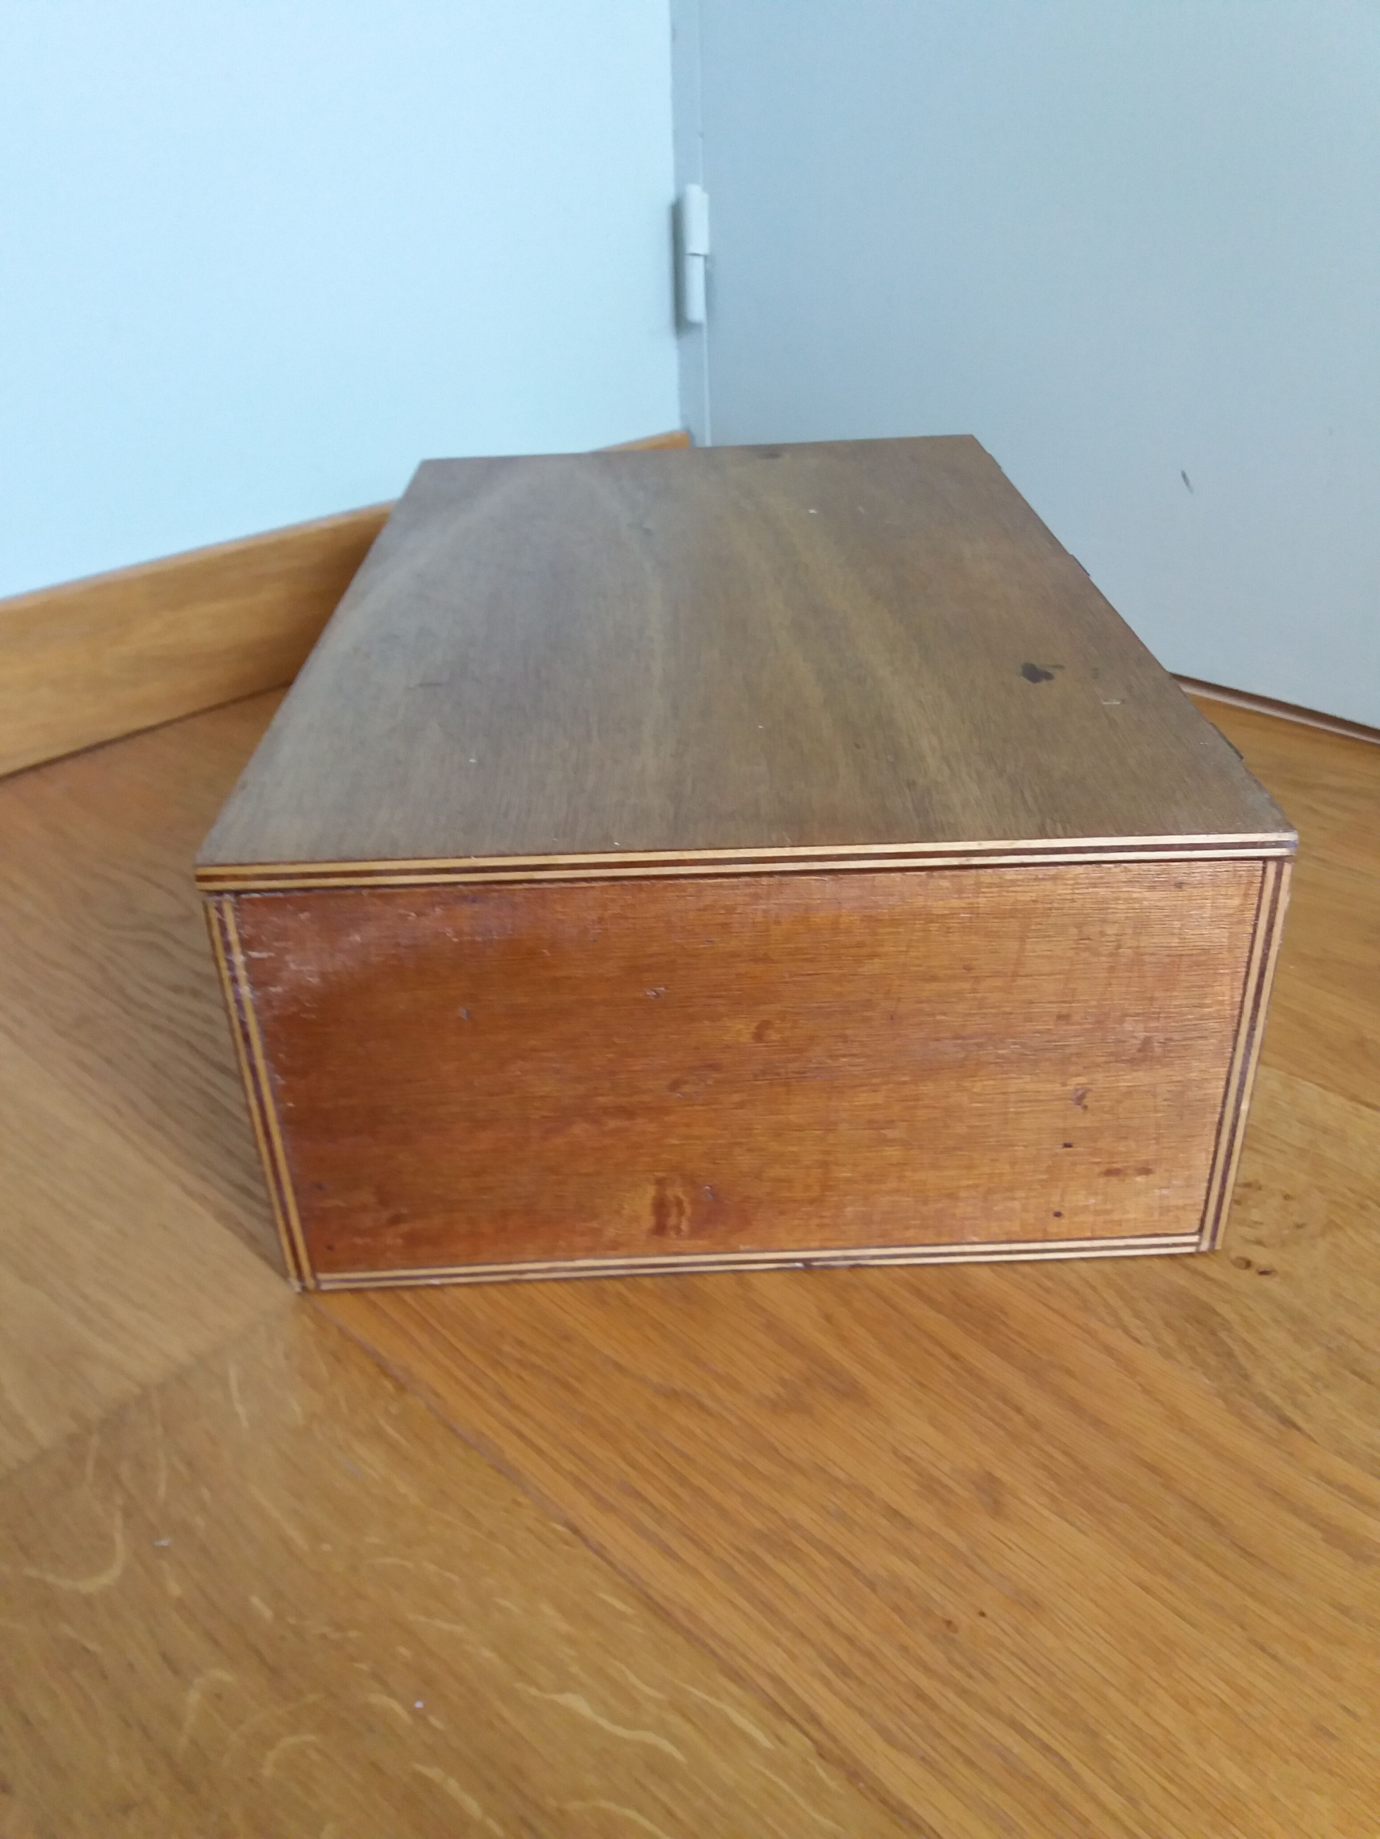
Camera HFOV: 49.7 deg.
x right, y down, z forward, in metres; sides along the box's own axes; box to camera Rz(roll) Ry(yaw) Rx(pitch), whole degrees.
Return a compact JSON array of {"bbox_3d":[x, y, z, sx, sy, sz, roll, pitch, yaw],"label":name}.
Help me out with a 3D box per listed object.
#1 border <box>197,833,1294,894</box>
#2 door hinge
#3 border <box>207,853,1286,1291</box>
[{"bbox_3d":[0.014,-0.015,0.355,0.260,0.007,0.008,-2,30,-1],"label":"border"},{"bbox_3d":[0.004,-0.397,0.888,0.015,0.075,0.013,25,40,38],"label":"door hinge"},{"bbox_3d":[0.017,0.043,0.389,0.259,0.127,0.008,-2,30,0],"label":"border"}]

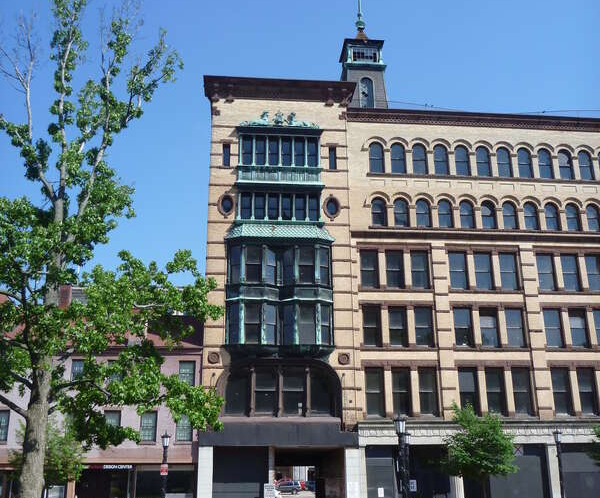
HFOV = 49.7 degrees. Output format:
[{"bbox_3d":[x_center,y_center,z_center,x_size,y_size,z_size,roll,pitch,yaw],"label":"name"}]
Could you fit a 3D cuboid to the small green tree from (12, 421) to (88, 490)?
[{"bbox_3d":[-11.012,10.141,28.858,3.256,5.090,3.256,-1,-18,0],"label":"small green tree"}]

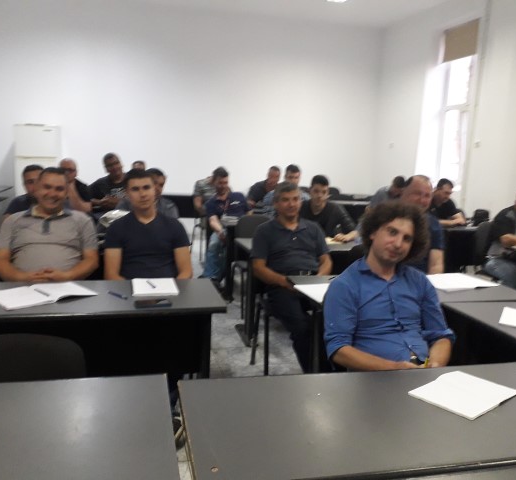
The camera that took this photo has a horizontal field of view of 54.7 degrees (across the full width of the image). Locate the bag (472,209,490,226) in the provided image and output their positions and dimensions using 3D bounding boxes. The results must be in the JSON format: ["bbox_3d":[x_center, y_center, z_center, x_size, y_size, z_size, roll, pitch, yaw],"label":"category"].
[{"bbox_3d":[2.696,-0.258,6.021,0.190,0.200,0.140,2,9,-4],"label":"bag"}]

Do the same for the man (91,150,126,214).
[{"bbox_3d":[-1.508,-0.180,5.076,0.520,1.330,0.780,0,11,-13],"label":"man"}]

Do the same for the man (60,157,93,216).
[{"bbox_3d":[-2.036,-0.203,5.422,0.540,1.330,0.720,-2,10,-25],"label":"man"}]

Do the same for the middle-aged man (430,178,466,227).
[{"bbox_3d":[2.245,-0.070,5.946,0.550,1.310,0.740,-2,10,-28],"label":"middle-aged man"}]

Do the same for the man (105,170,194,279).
[{"bbox_3d":[-0.611,0.295,2.783,0.510,1.330,0.740,0,10,-15],"label":"man"}]

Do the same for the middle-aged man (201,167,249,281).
[{"bbox_3d":[-0.371,-0.183,5.639,0.540,1.240,0.800,1,11,-9],"label":"middle-aged man"}]

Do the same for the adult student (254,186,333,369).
[{"bbox_3d":[0.240,0.297,3.211,0.540,1.280,0.850,2,11,-8],"label":"adult student"}]

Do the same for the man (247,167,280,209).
[{"bbox_3d":[0.125,-0.281,6.550,0.540,1.330,0.720,0,10,-18],"label":"man"}]

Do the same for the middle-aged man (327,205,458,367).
[{"bbox_3d":[0.582,0.532,2.084,0.580,1.280,0.850,2,11,-6],"label":"middle-aged man"}]

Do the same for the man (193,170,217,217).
[{"bbox_3d":[-0.580,-0.349,6.447,0.520,1.240,0.800,1,11,-9],"label":"man"}]

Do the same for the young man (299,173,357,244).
[{"bbox_3d":[0.610,0.073,4.579,0.560,1.310,0.740,1,9,-12],"label":"young man"}]

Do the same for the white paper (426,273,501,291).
[{"bbox_3d":[1.205,0.243,3.041,0.440,0.025,0.310,2,9,-4],"label":"white paper"}]

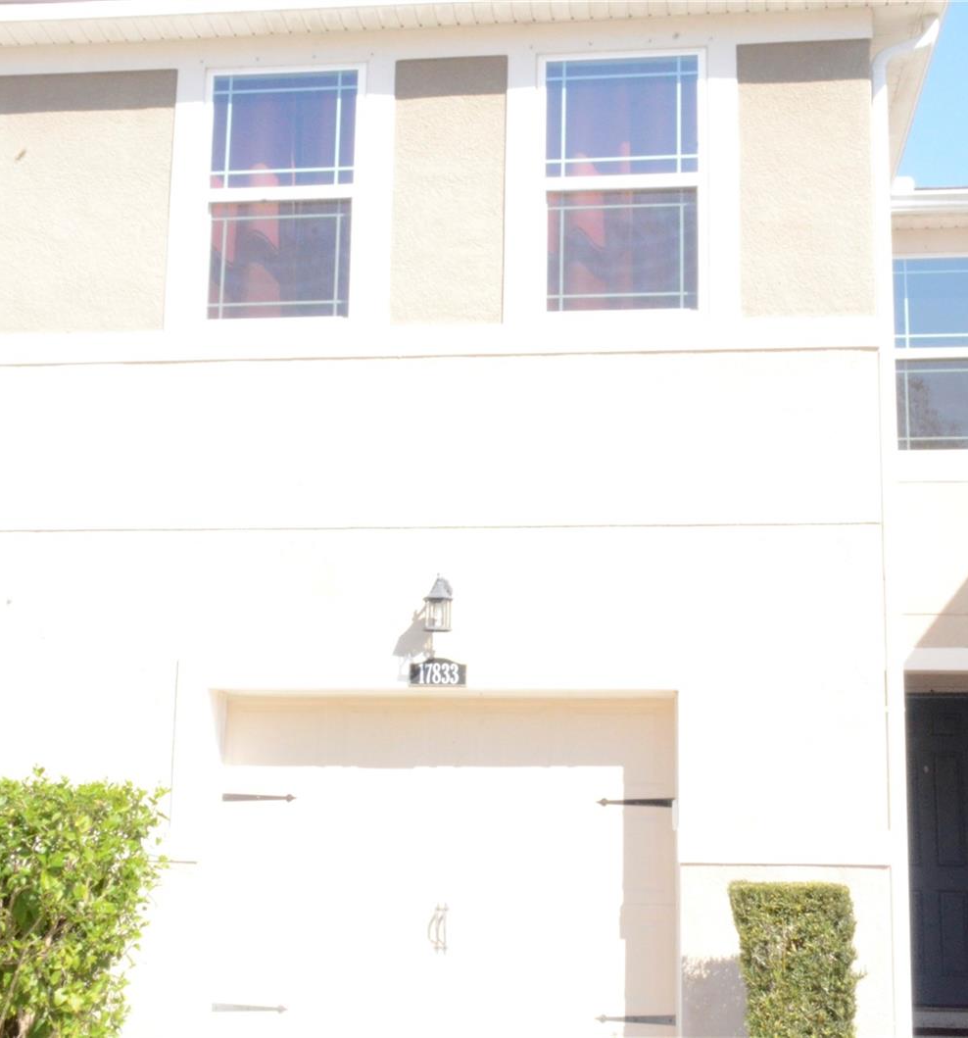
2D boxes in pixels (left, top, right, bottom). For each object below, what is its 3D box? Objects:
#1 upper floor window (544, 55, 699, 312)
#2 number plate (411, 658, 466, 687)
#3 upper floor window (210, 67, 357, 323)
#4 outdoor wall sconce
[{"bbox_3d":[0.751,-1.817,9.209,0.847,1.473,0.100,-1,-11,7],"label":"upper floor window"},{"bbox_3d":[-0.237,0.794,8.795,0.296,0.153,0.020,-1,-11,7],"label":"number plate"},{"bbox_3d":[-1.119,-1.800,9.445,0.846,1.466,0.100,-1,-11,7],"label":"upper floor window"},{"bbox_3d":[-0.236,0.443,8.762,0.160,0.302,0.215,-1,-11,7],"label":"outdoor wall sconce"}]

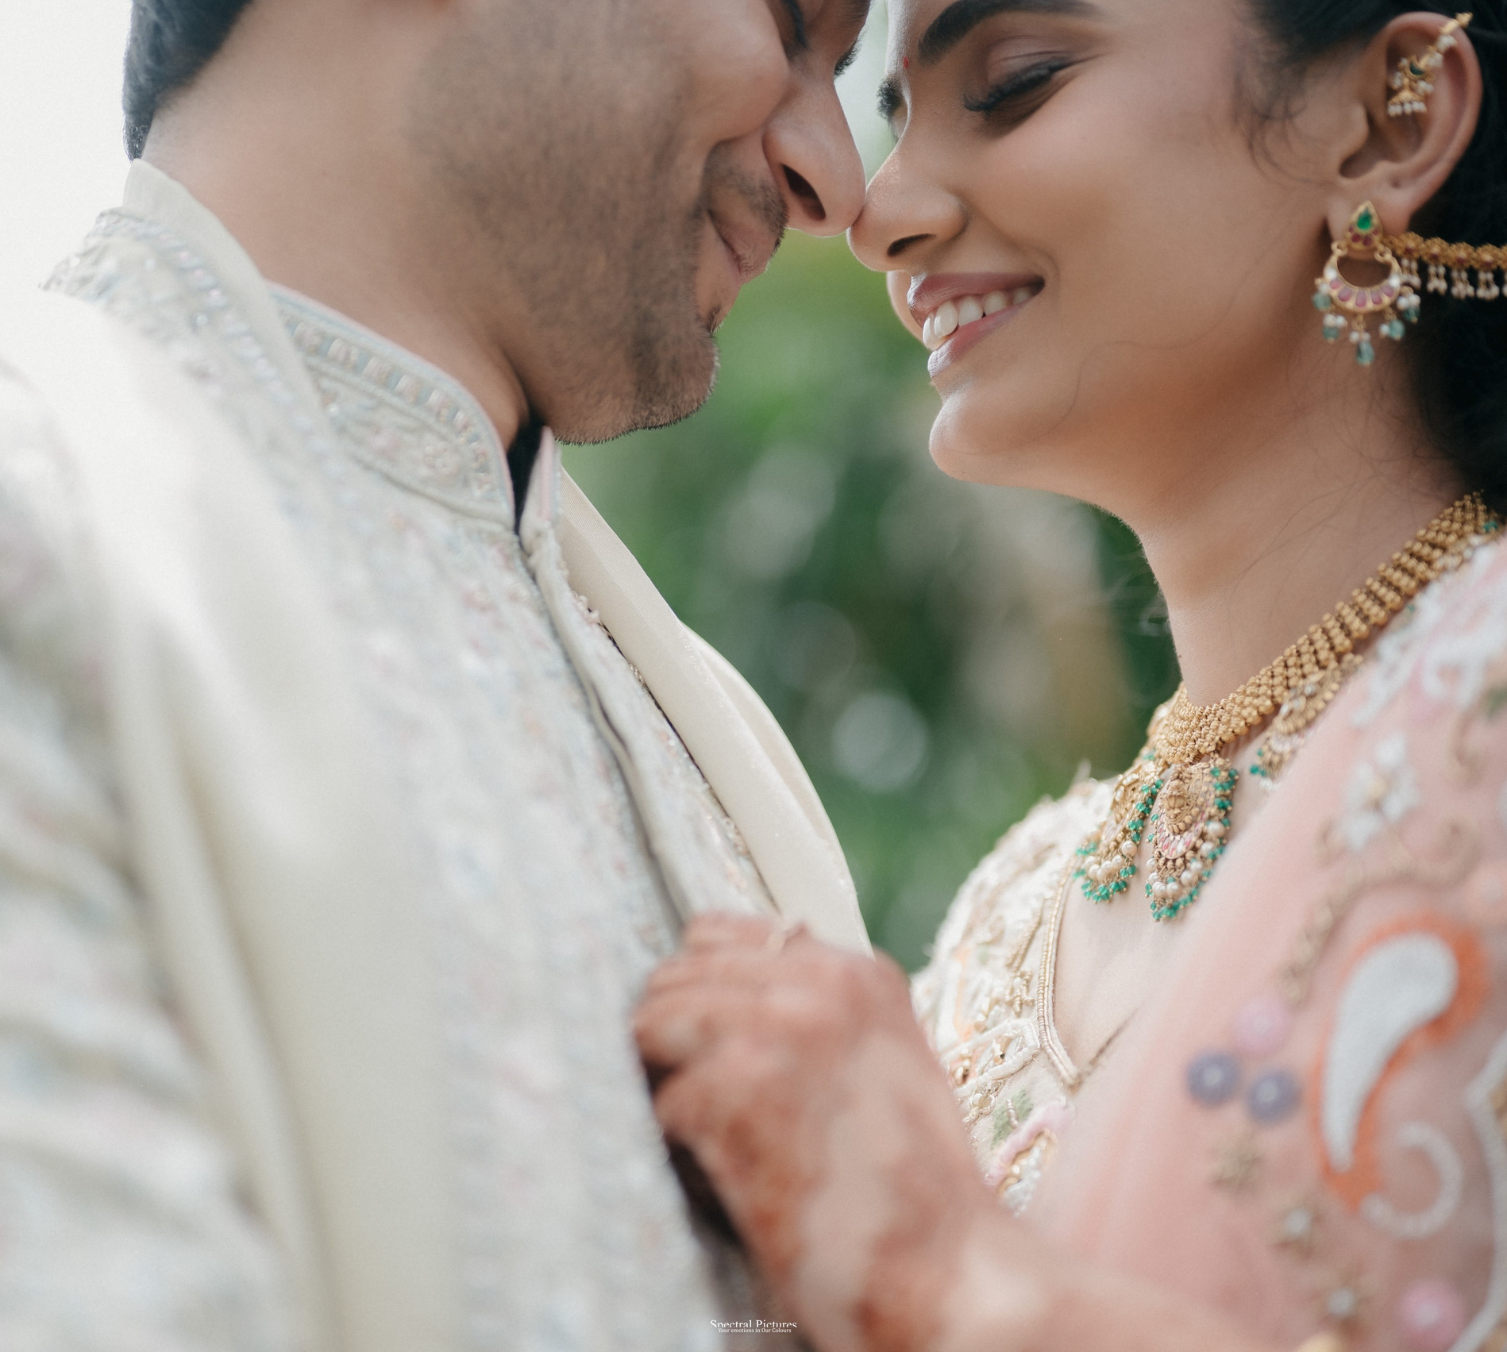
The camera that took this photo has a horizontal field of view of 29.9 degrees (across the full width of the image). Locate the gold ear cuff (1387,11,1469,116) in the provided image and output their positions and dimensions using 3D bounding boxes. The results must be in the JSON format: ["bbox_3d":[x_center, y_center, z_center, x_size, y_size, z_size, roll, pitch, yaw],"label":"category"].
[{"bbox_3d":[0.184,-0.167,0.772,0.022,0.028,0.013,0,-5,-2],"label":"gold ear cuff"}]

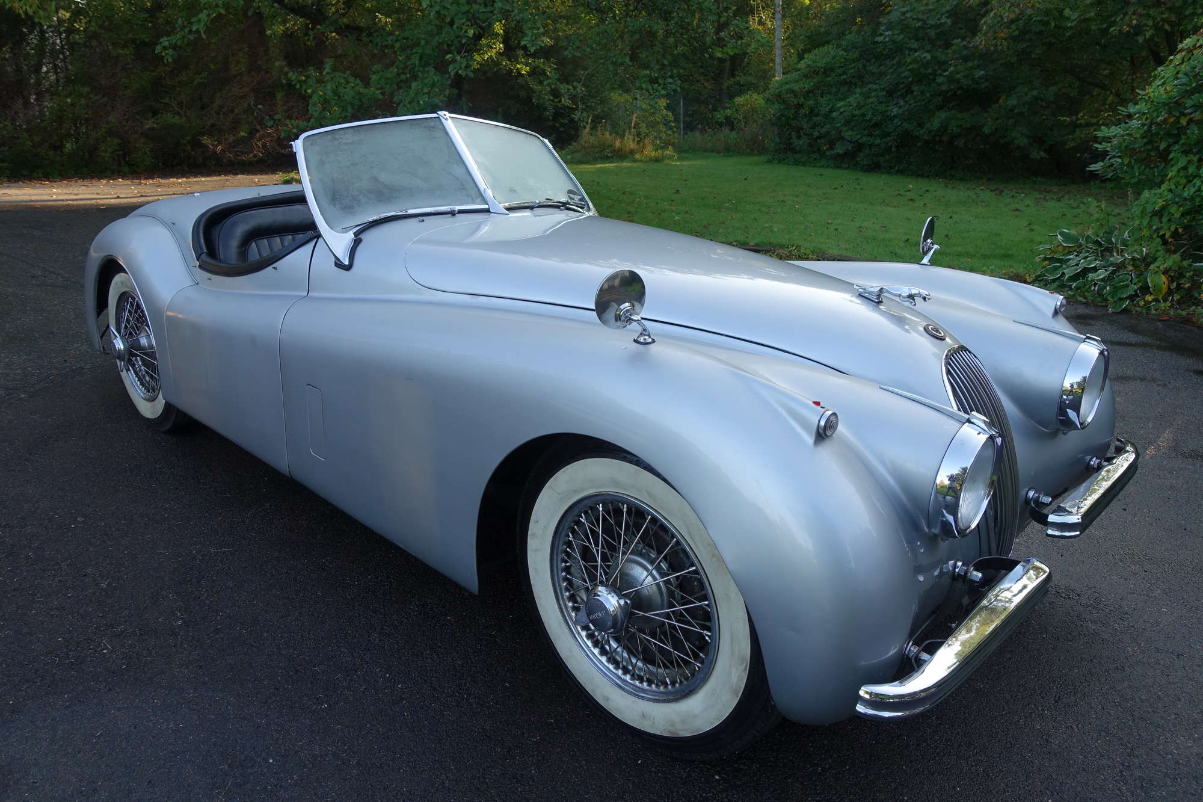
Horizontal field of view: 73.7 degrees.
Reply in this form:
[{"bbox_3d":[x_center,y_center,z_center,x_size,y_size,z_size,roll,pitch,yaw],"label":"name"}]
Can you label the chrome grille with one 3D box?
[{"bbox_3d":[0.840,0.120,1.764,0.205,0.470,0.250,18,25,39],"label":"chrome grille"}]

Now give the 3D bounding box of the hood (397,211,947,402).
[{"bbox_3d":[0.256,-0.316,2.189,1.550,0.240,0.880,18,25,39],"label":"hood"}]

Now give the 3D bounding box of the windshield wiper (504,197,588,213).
[{"bbox_3d":[-0.165,-0.699,2.873,0.055,0.045,0.430,12,21,27],"label":"windshield wiper"}]

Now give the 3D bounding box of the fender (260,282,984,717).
[{"bbox_3d":[-0.102,0.083,1.899,1.820,0.685,0.510,18,25,39],"label":"fender"}]

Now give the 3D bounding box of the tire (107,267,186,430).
[{"bbox_3d":[-1.823,-0.236,3.280,0.710,0.710,0.165,18,25,39],"label":"tire"}]

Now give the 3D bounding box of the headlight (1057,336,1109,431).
[{"bbox_3d":[1.180,-0.034,1.953,0.090,0.227,0.215,18,25,39],"label":"headlight"}]

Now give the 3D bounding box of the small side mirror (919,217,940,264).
[{"bbox_3d":[0.973,-0.476,2.380,0.060,0.142,0.118,18,25,39],"label":"small side mirror"}]

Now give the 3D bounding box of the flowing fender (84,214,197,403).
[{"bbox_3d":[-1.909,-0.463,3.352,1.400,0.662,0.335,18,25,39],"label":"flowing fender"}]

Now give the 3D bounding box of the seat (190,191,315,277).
[{"bbox_3d":[-1.040,-0.445,2.986,0.650,0.530,0.540,18,25,39],"label":"seat"}]

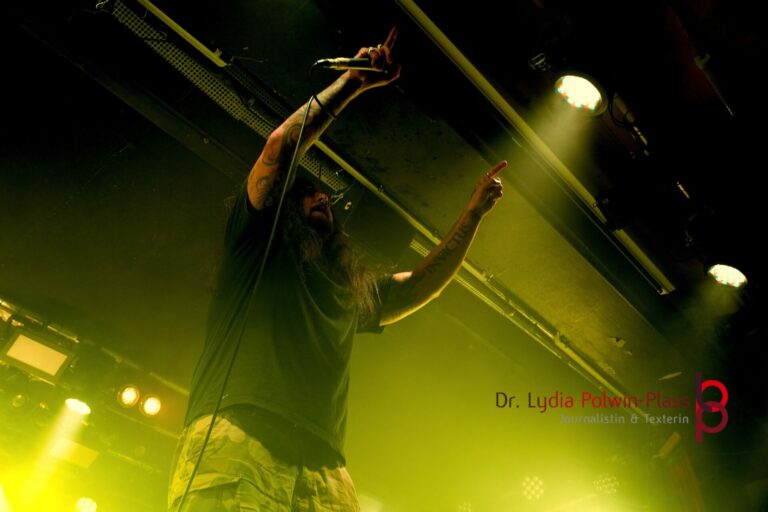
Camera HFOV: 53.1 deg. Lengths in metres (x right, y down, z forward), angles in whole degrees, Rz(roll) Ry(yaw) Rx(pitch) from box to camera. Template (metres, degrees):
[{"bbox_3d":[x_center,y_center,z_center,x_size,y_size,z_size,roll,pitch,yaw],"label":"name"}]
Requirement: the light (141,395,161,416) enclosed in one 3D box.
[{"bbox_3d":[-1.963,1.268,6.507,0.190,0.190,0.200,19,-12,-9],"label":"light"}]

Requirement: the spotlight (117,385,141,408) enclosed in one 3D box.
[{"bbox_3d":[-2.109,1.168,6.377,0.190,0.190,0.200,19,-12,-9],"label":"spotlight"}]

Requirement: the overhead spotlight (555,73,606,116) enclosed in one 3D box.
[{"bbox_3d":[0.785,-0.685,2.888,0.220,0.240,0.220,20,-23,27],"label":"overhead spotlight"}]

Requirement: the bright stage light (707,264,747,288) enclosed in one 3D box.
[{"bbox_3d":[1.697,0.009,3.731,0.220,0.240,0.220,17,-25,26],"label":"bright stage light"}]

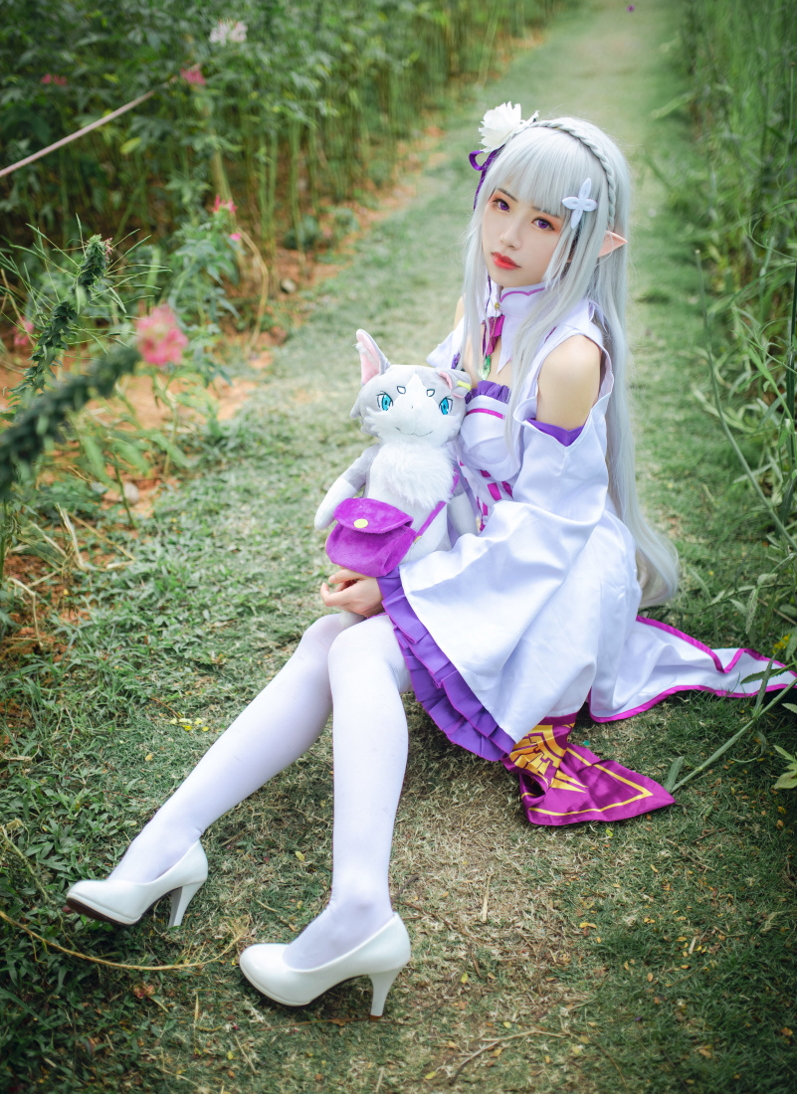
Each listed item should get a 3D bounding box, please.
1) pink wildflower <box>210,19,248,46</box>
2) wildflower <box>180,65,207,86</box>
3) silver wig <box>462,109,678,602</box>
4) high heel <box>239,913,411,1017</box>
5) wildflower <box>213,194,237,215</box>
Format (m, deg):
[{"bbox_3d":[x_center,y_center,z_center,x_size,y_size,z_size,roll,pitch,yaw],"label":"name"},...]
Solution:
[{"bbox_3d":[-0.513,-1.552,3.500,0.112,0.085,0.112,-4,31,-7],"label":"pink wildflower"},{"bbox_3d":[-0.583,-1.342,3.300,0.080,0.062,0.080,-5,31,-8],"label":"wildflower"},{"bbox_3d":[0.275,-0.216,1.805,0.270,0.860,0.340,22,37,32],"label":"silver wig"},{"bbox_3d":[-0.097,0.497,1.448,0.222,0.155,0.080,10,32,16],"label":"high heel"},{"bbox_3d":[-0.447,-0.886,3.000,0.062,0.055,0.062,-4,31,-7],"label":"wildflower"}]

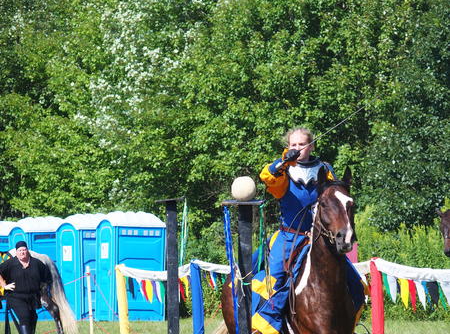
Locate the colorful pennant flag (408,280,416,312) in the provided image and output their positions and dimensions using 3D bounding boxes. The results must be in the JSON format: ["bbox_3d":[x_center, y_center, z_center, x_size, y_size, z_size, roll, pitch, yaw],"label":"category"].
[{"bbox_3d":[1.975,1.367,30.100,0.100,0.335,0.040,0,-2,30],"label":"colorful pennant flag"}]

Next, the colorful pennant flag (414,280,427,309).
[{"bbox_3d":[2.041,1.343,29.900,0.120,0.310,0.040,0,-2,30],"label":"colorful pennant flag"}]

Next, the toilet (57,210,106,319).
[{"bbox_3d":[-2.905,2.174,61.900,1.160,2.300,1.110,1,-2,-23],"label":"toilet"}]

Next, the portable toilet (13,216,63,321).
[{"bbox_3d":[-4.052,2.273,63.700,1.160,2.300,1.110,1,-2,-23],"label":"portable toilet"}]

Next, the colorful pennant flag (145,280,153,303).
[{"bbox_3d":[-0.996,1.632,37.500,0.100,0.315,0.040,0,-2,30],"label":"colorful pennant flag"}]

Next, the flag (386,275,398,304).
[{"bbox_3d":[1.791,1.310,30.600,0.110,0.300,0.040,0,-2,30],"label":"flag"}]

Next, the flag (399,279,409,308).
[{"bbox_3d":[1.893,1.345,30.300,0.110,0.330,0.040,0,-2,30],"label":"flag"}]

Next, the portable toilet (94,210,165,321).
[{"bbox_3d":[-1.965,2.086,60.000,1.160,2.300,1.110,1,-2,-23],"label":"portable toilet"}]

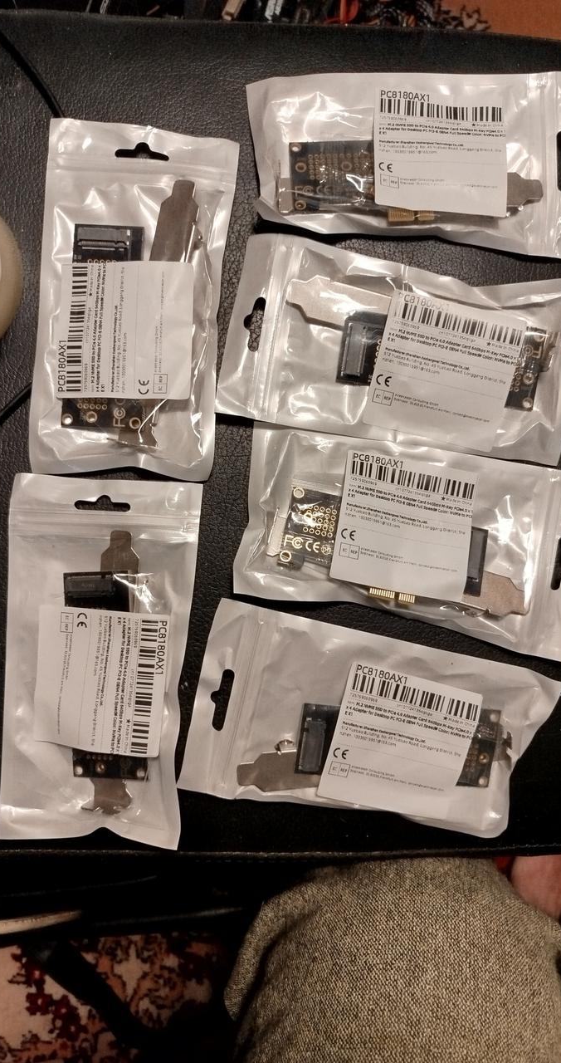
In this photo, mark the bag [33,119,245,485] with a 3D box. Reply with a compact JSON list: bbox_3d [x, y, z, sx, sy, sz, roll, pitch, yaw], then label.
[{"bbox_3d":[-0.067,-0.104,0.327,0.085,0.018,0.159,4,88,0],"label":"bag"}]

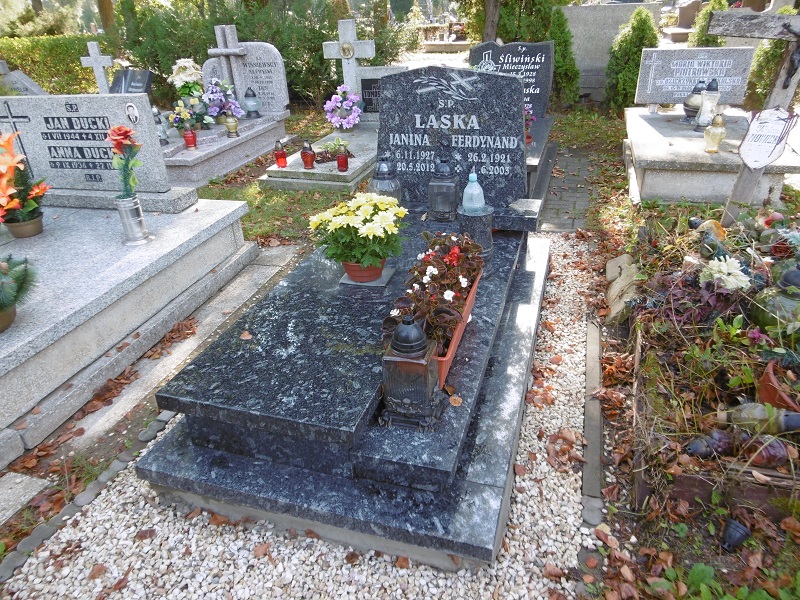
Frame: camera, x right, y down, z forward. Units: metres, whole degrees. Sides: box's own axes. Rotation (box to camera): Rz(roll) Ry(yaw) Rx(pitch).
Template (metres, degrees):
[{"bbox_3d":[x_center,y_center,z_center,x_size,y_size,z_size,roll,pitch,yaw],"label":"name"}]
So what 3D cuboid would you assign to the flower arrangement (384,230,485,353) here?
[{"bbox_3d":[0.129,0.004,1.877,0.230,0.274,0.655,6,29,16],"label":"flower arrangement"}]

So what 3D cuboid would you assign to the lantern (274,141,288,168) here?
[{"bbox_3d":[-0.955,-1.157,4.405,0.087,0.204,0.087,6,29,16],"label":"lantern"}]

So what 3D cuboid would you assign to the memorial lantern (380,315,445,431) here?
[{"bbox_3d":[0.041,0.195,1.529,0.148,0.312,0.148,4,27,11],"label":"memorial lantern"}]

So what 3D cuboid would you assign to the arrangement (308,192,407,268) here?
[{"bbox_3d":[-0.139,-0.224,2.055,0.353,0.314,0.342,-2,27,1],"label":"arrangement"}]

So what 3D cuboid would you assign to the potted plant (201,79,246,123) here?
[{"bbox_3d":[-1.903,-2.148,5.994,0.395,0.437,0.333,7,28,16],"label":"potted plant"}]

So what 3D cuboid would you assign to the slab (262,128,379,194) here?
[{"bbox_3d":[-0.535,-1.292,5.024,0.823,0.157,1.646,6,29,16],"label":"slab"}]

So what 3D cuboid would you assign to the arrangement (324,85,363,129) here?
[{"bbox_3d":[-0.590,-2.111,6.077,0.426,0.478,0.177,7,28,16],"label":"arrangement"}]

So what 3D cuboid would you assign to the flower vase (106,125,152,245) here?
[{"bbox_3d":[-1.198,-0.501,2.454,0.185,0.521,0.151,6,29,16],"label":"flower vase"}]

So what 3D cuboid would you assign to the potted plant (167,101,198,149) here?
[{"bbox_3d":[-2.156,-1.833,5.534,0.291,0.374,0.270,7,28,16],"label":"potted plant"}]

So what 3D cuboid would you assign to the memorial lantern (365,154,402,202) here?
[{"bbox_3d":[-0.053,-0.610,2.877,0.172,0.291,0.172,7,28,16],"label":"memorial lantern"}]

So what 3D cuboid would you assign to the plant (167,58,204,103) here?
[{"bbox_3d":[-2.382,-2.334,6.148,0.395,0.603,0.374,7,28,16],"label":"plant"}]

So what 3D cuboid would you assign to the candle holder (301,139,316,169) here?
[{"bbox_3d":[-0.726,-1.140,4.344,0.107,0.213,0.107,-2,27,1],"label":"candle holder"}]

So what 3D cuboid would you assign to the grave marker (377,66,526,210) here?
[{"bbox_3d":[0.262,-0.810,2.751,0.784,0.655,0.101,6,29,16],"label":"grave marker"}]

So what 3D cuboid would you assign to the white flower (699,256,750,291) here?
[{"bbox_3d":[1.365,-0.103,2.347,0.192,0.125,0.166,7,28,16],"label":"white flower"}]

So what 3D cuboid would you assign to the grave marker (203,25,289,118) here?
[{"bbox_3d":[-1.689,-2.532,6.107,1.042,0.896,0.179,6,29,16],"label":"grave marker"}]

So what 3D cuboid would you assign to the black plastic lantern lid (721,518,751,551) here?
[{"bbox_3d":[0.919,0.652,1.526,0.063,0.063,0.076,25,56,41],"label":"black plastic lantern lid"}]

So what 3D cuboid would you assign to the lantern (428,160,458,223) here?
[{"bbox_3d":[0.222,-0.536,2.685,0.118,0.286,0.118,6,29,16],"label":"lantern"}]

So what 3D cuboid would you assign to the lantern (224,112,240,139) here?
[{"bbox_3d":[-1.617,-1.701,5.343,0.118,0.246,0.118,6,29,16],"label":"lantern"}]

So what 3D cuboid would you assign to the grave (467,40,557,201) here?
[{"bbox_3d":[0.714,-1.358,4.246,0.936,1.061,2.132,7,28,16],"label":"grave"}]

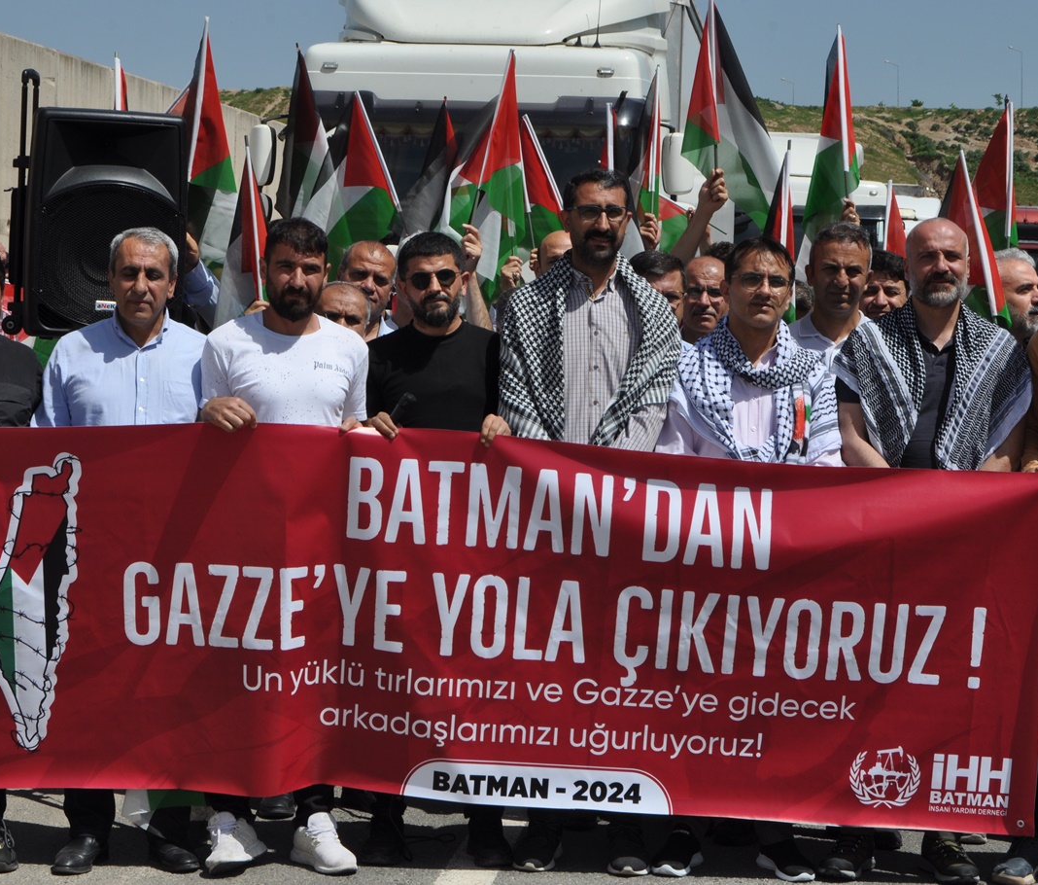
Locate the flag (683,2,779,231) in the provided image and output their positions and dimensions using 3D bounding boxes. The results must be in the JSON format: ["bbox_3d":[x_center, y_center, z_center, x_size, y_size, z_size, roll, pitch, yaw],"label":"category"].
[{"bbox_3d":[0.660,-1.014,8.600,0.310,0.706,0.200,1,1,0],"label":"flag"}]

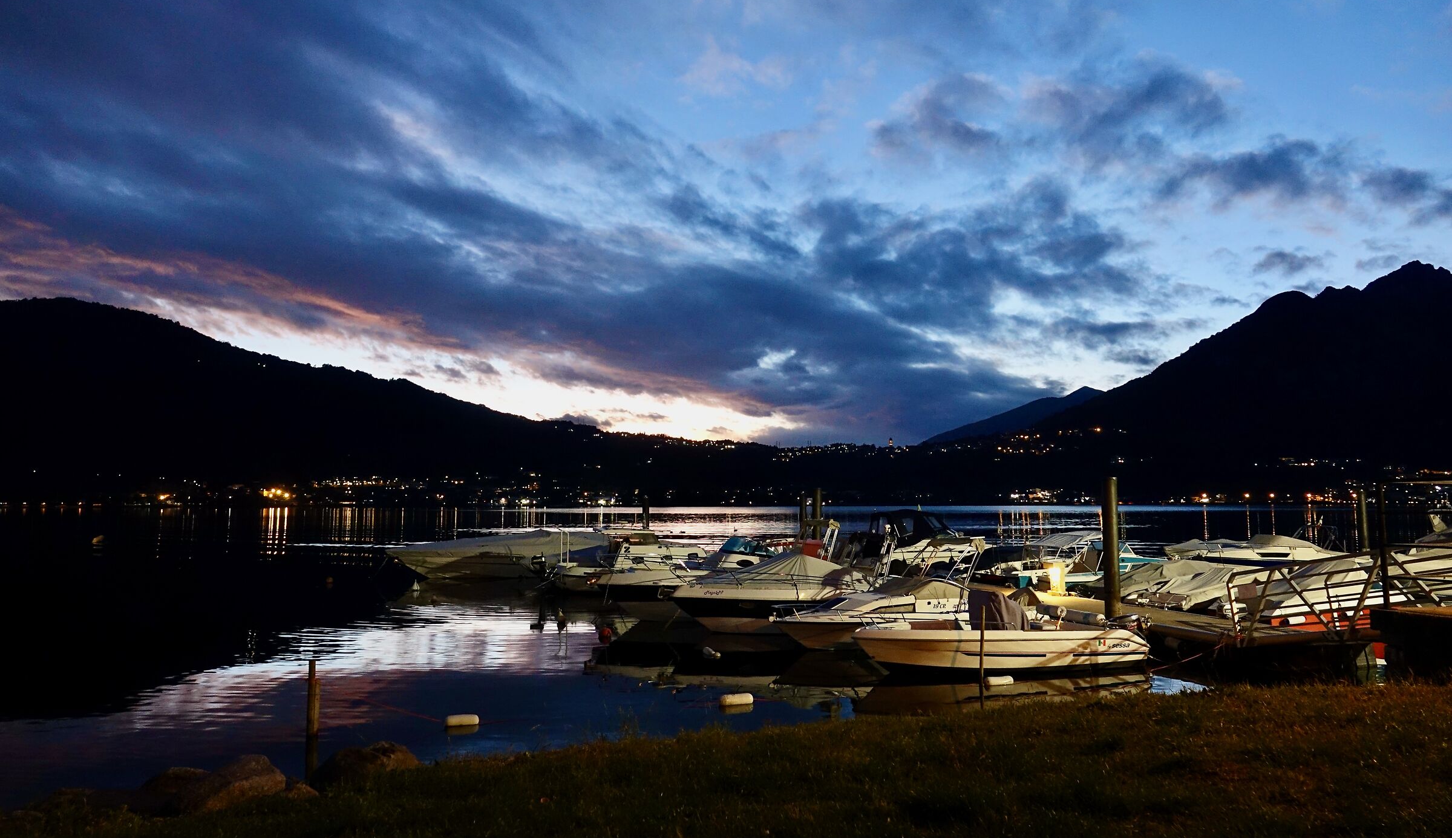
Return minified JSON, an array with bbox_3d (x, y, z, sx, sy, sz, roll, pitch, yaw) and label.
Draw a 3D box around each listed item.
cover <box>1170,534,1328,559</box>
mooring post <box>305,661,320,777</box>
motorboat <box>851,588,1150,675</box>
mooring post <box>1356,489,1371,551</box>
[{"bbox_3d":[19.527,4.799,36.221,5.400,0.900,2.100,1,-5,-14],"label":"cover"},{"bbox_3d":[-5.244,3.776,12.281,0.160,1.400,0.150,0,-5,0],"label":"mooring post"},{"bbox_3d":[4.726,3.836,17.776,5.250,1.430,2.100,1,-5,-14],"label":"motorboat"},{"bbox_3d":[28.825,4.750,43.753,0.290,3.000,0.290,0,-5,0],"label":"mooring post"}]

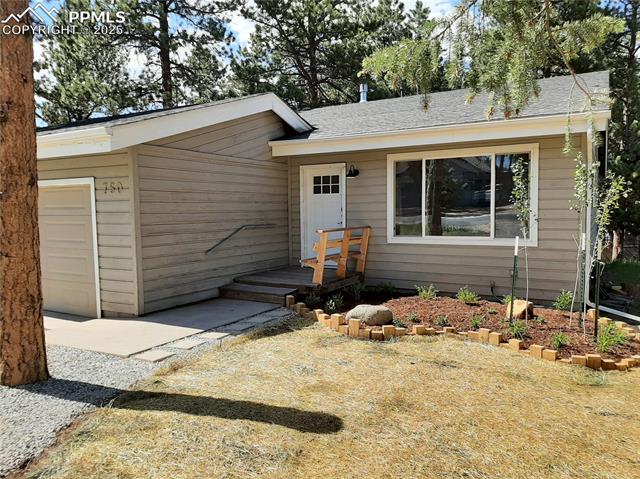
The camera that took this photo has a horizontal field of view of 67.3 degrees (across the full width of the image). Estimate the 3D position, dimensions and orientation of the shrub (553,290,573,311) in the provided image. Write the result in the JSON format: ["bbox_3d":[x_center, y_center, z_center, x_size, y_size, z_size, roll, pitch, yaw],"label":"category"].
[{"bbox_3d":[3.646,0.905,7.208,0.299,0.291,0.299,1,4,30],"label":"shrub"}]

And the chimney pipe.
[{"bbox_3d":[1.295,-4.317,14.210,0.243,0.548,0.243,-1,4,0],"label":"chimney pipe"}]

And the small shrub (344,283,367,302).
[{"bbox_3d":[0.616,0.865,7.930,0.362,0.304,0.362,-1,4,0],"label":"small shrub"}]

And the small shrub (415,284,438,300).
[{"bbox_3d":[1.823,0.884,8.150,0.389,0.253,0.389,1,4,30],"label":"small shrub"}]

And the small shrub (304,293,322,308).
[{"bbox_3d":[-0.078,0.937,7.589,0.283,0.197,0.283,1,4,30],"label":"small shrub"}]

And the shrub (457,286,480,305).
[{"bbox_3d":[2.408,0.891,7.772,0.370,0.274,0.370,1,4,30],"label":"shrub"}]

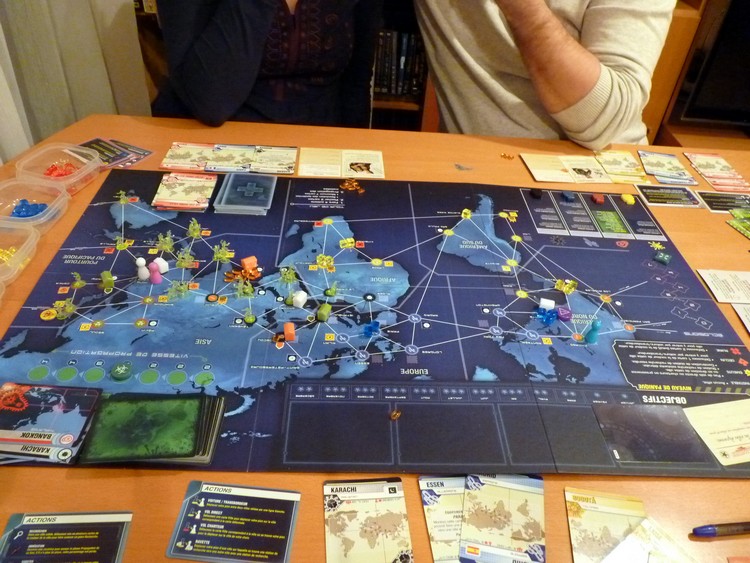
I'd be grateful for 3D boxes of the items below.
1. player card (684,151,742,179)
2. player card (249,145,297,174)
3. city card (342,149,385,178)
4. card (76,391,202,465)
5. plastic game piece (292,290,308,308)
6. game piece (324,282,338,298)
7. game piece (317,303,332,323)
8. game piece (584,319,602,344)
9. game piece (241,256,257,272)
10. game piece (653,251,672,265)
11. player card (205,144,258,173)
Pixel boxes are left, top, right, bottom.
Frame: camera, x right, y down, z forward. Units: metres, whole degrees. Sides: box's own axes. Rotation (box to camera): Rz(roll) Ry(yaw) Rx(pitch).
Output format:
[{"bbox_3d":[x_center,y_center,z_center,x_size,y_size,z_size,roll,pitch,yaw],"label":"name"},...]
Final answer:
[{"bbox_3d":[0.564,-0.194,0.978,0.063,0.002,0.088,2,39,-4],"label":"player card"},{"bbox_3d":[-0.153,-0.185,0.890,0.064,0.002,0.088,2,39,-4],"label":"player card"},{"bbox_3d":[-0.018,-0.179,0.890,0.063,0.002,0.088,2,39,-4],"label":"city card"},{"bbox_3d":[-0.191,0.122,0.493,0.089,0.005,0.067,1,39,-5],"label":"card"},{"bbox_3d":[-0.080,0.020,0.629,0.011,0.011,0.014,16,40,13],"label":"plastic game piece"},{"bbox_3d":[-0.048,0.010,0.641,0.013,0.015,0.011,3,39,-2],"label":"game piece"},{"bbox_3d":[-0.053,0.032,0.616,0.011,0.011,0.017,13,39,9],"label":"game piece"},{"bbox_3d":[0.230,0.052,0.612,0.014,0.026,0.014,5,39,0],"label":"game piece"},{"bbox_3d":[-0.144,-0.021,0.672,0.015,0.012,0.010,-14,43,-22],"label":"game piece"},{"bbox_3d":[0.366,-0.029,0.744,0.017,0.006,0.011,26,43,24],"label":"game piece"},{"bbox_3d":[-0.217,-0.186,0.884,0.064,0.002,0.088,1,39,-4],"label":"player card"}]

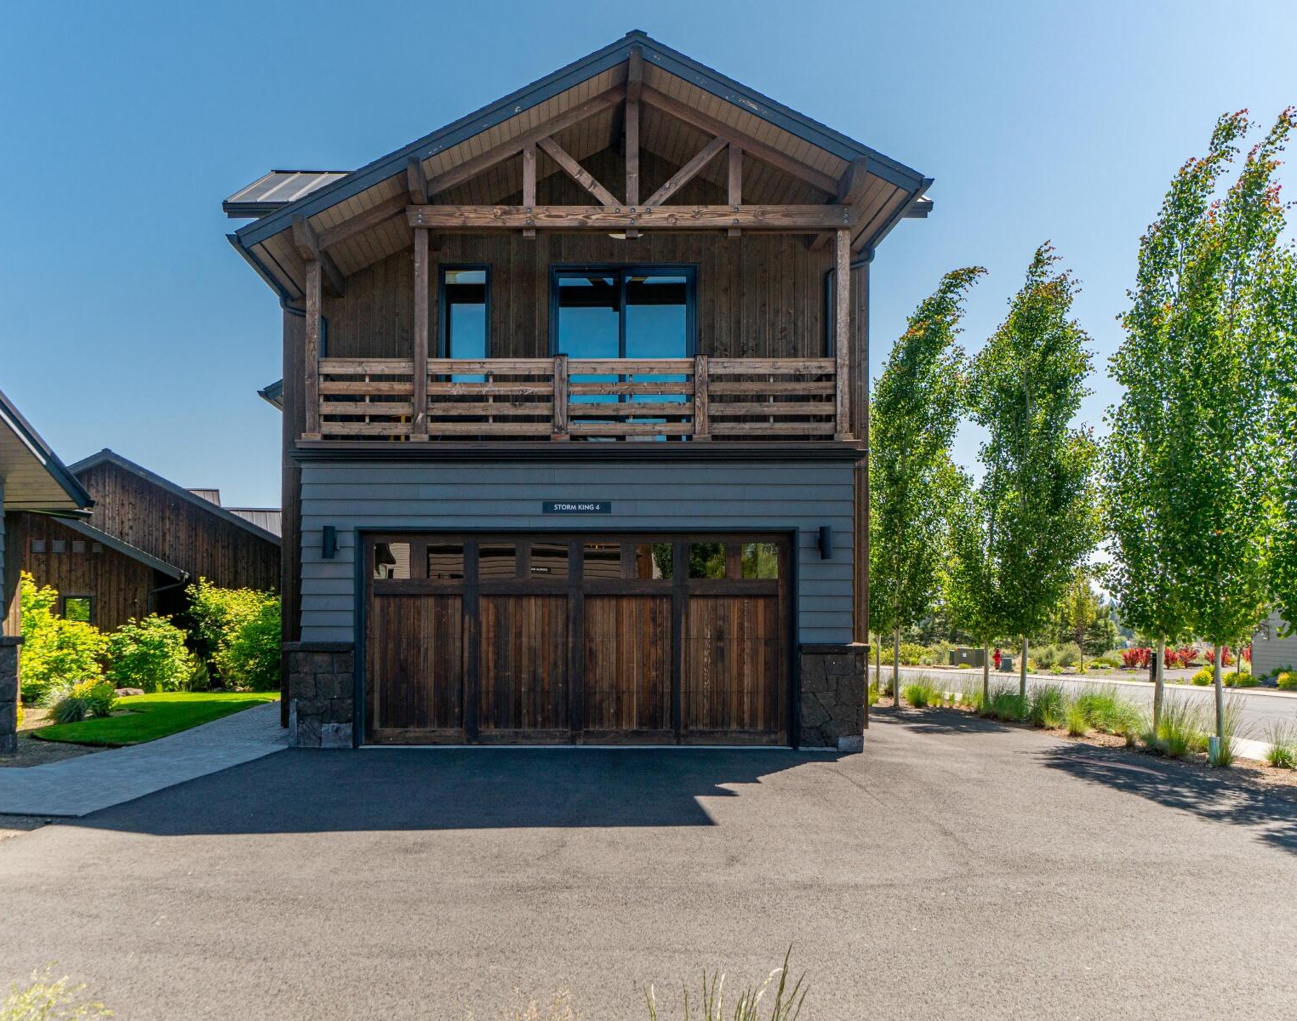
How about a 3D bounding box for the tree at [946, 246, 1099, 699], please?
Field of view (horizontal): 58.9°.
[{"bbox_3d":[5.570,-0.470,17.000,2.100,6.900,1.950,0,-2,0],"label":"tree"}]

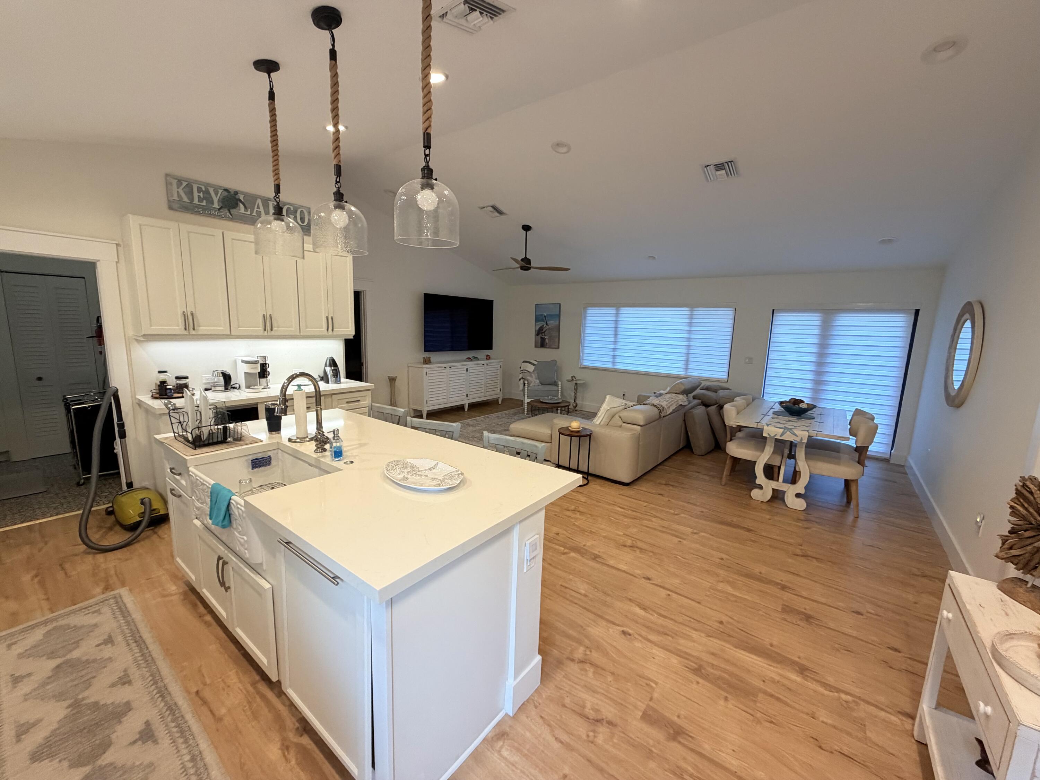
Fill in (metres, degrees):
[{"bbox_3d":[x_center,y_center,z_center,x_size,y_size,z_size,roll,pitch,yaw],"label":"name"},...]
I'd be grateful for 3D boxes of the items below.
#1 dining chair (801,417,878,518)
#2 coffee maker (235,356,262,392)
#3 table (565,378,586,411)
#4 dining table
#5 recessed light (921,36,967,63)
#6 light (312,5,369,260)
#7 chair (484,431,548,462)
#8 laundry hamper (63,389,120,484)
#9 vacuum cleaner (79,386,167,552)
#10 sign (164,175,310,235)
[{"bbox_3d":[3.013,0.680,4.080,0.586,0.880,0.497,9,11,38],"label":"dining chair"},{"bbox_3d":[-2.670,-0.152,4.126,0.318,0.328,0.139,10,12,42],"label":"coffee maker"},{"bbox_3d":[1.072,0.124,8.035,0.370,0.620,0.370,2,9,0],"label":"table"},{"bbox_3d":[3.024,0.664,4.704,0.930,0.760,1.750,9,11,36],"label":"dining table"},{"bbox_3d":[2.603,-2.086,2.583,0.195,0.030,0.195,9,-3,36],"label":"recessed light"},{"bbox_3d":[-0.887,-1.226,2.041,0.260,1.060,0.260,9,11,36],"label":"light"},{"bbox_3d":[-0.189,0.792,2.409,0.447,0.974,0.507,8,11,33],"label":"chair"},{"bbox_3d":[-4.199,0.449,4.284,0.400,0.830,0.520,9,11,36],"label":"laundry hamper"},{"bbox_3d":[-3.049,0.535,3.205,0.795,1.064,0.557,8,11,35],"label":"vacuum cleaner"},{"bbox_3d":[-2.711,-1.807,4.193,0.025,0.295,1.265,9,11,36],"label":"sign"}]

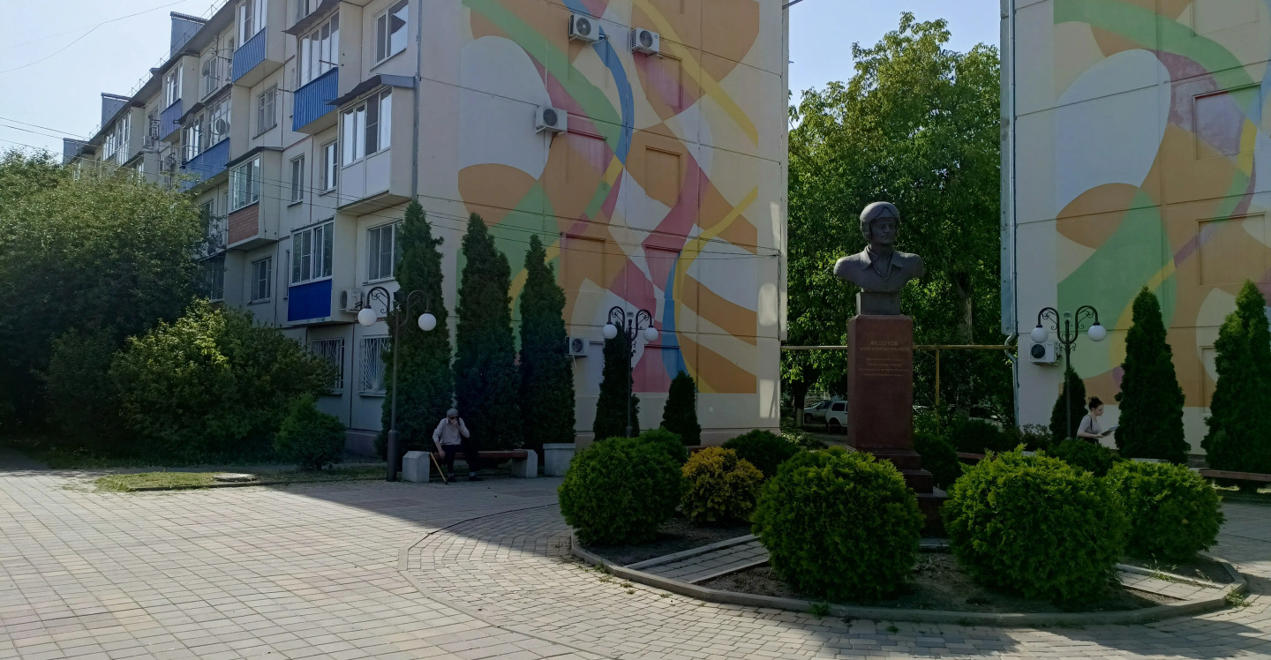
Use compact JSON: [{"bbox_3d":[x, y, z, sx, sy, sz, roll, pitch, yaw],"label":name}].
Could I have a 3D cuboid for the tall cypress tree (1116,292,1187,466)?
[{"bbox_3d":[9.966,1.034,17.700,1.400,3.760,1.400,-1,-3,29],"label":"tall cypress tree"}]

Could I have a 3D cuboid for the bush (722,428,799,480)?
[{"bbox_3d":[1.641,1.808,11.900,1.150,1.020,1.150,0,-3,8],"label":"bush"}]

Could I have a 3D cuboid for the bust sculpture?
[{"bbox_3d":[2.646,-0.777,9.983,0.950,1.240,0.520,1,-4,5],"label":"bust sculpture"}]

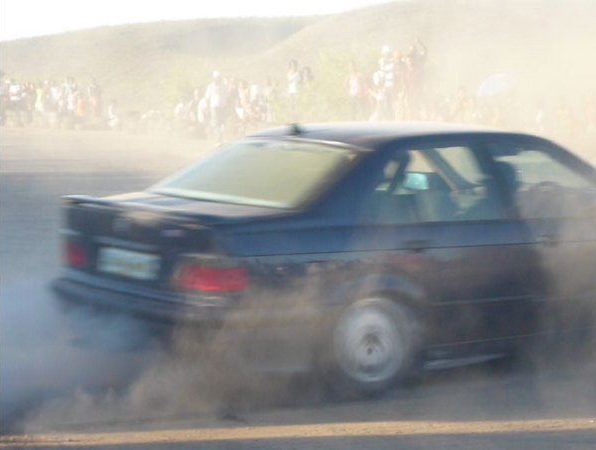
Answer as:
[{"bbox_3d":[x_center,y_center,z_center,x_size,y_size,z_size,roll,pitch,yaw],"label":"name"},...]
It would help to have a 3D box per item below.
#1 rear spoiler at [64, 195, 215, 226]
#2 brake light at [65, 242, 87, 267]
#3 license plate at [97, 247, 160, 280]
[{"bbox_3d":[-0.798,-0.062,8.767,0.180,0.075,1.220,-3,7,-42],"label":"rear spoiler"},{"bbox_3d":[-1.175,0.155,9.225,0.170,0.120,0.400,-3,7,-42],"label":"brake light"},{"bbox_3d":[-0.856,0.199,8.745,0.020,0.115,0.520,-3,7,-42],"label":"license plate"}]

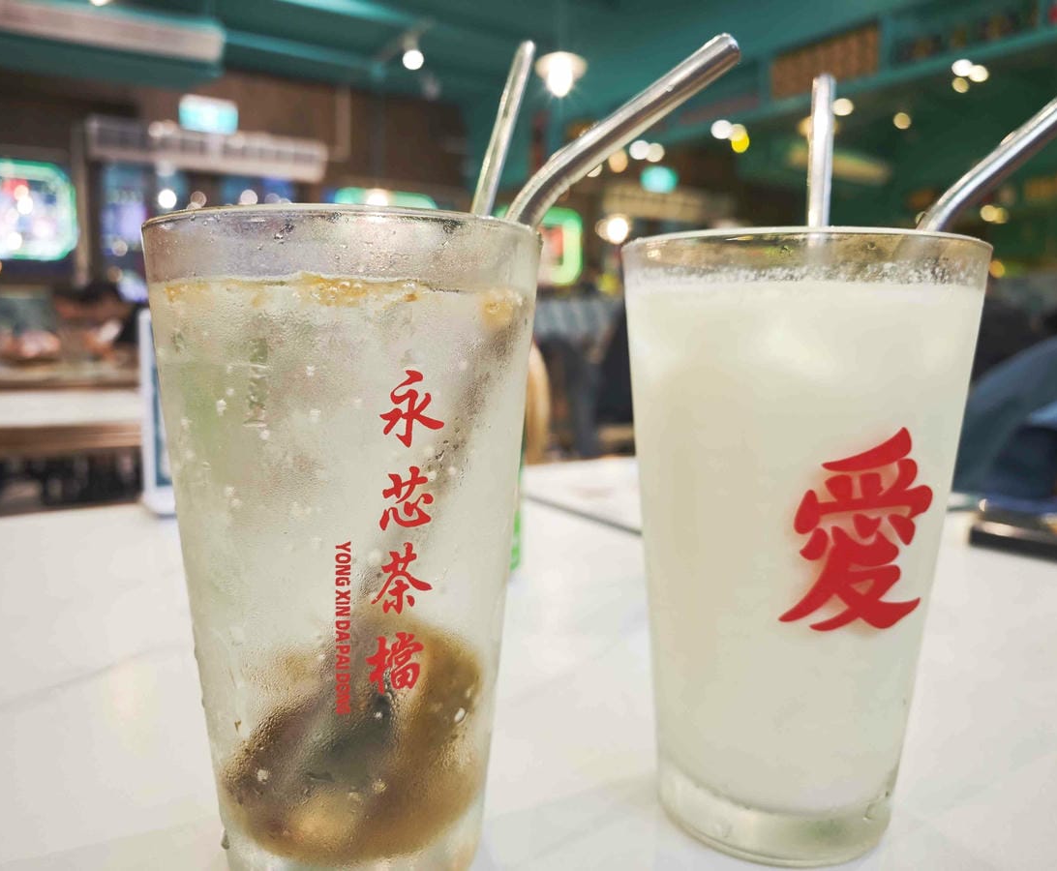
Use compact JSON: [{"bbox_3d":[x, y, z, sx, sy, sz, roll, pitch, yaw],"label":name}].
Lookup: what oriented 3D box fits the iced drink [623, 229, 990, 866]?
[{"bbox_3d":[0.069,0.027,0.211,0.089,0.151,0.089,0,6,-6],"label":"iced drink"}]

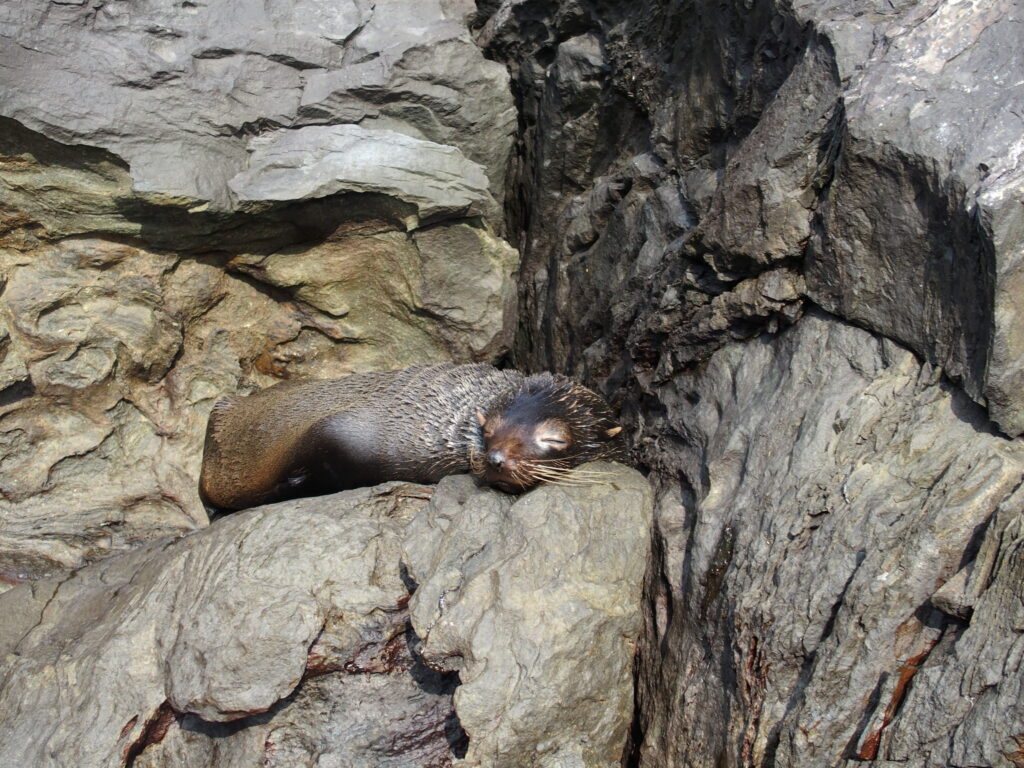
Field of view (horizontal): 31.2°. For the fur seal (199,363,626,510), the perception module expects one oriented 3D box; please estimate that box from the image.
[{"bbox_3d":[-0.243,0.130,4.300,0.980,0.330,0.440,3,10,20],"label":"fur seal"}]

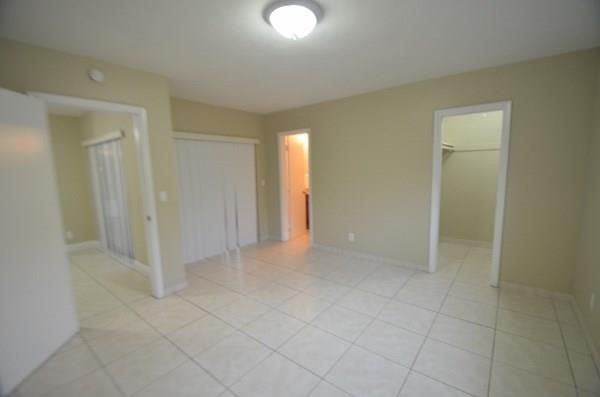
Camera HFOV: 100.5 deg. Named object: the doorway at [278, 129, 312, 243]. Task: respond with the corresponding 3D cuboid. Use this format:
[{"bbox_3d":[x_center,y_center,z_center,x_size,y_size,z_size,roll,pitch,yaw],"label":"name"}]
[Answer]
[{"bbox_3d":[-0.059,-0.170,4.881,0.795,2.158,0.140,3,7,39],"label":"doorway"}]

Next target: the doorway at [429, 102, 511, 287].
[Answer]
[{"bbox_3d":[2.059,-0.035,3.099,0.760,2.110,0.140,3,7,39],"label":"doorway"}]

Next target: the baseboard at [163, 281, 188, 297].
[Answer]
[{"bbox_3d":[-1.502,1.092,3.010,0.020,0.080,0.308,3,7,39],"label":"baseboard"}]

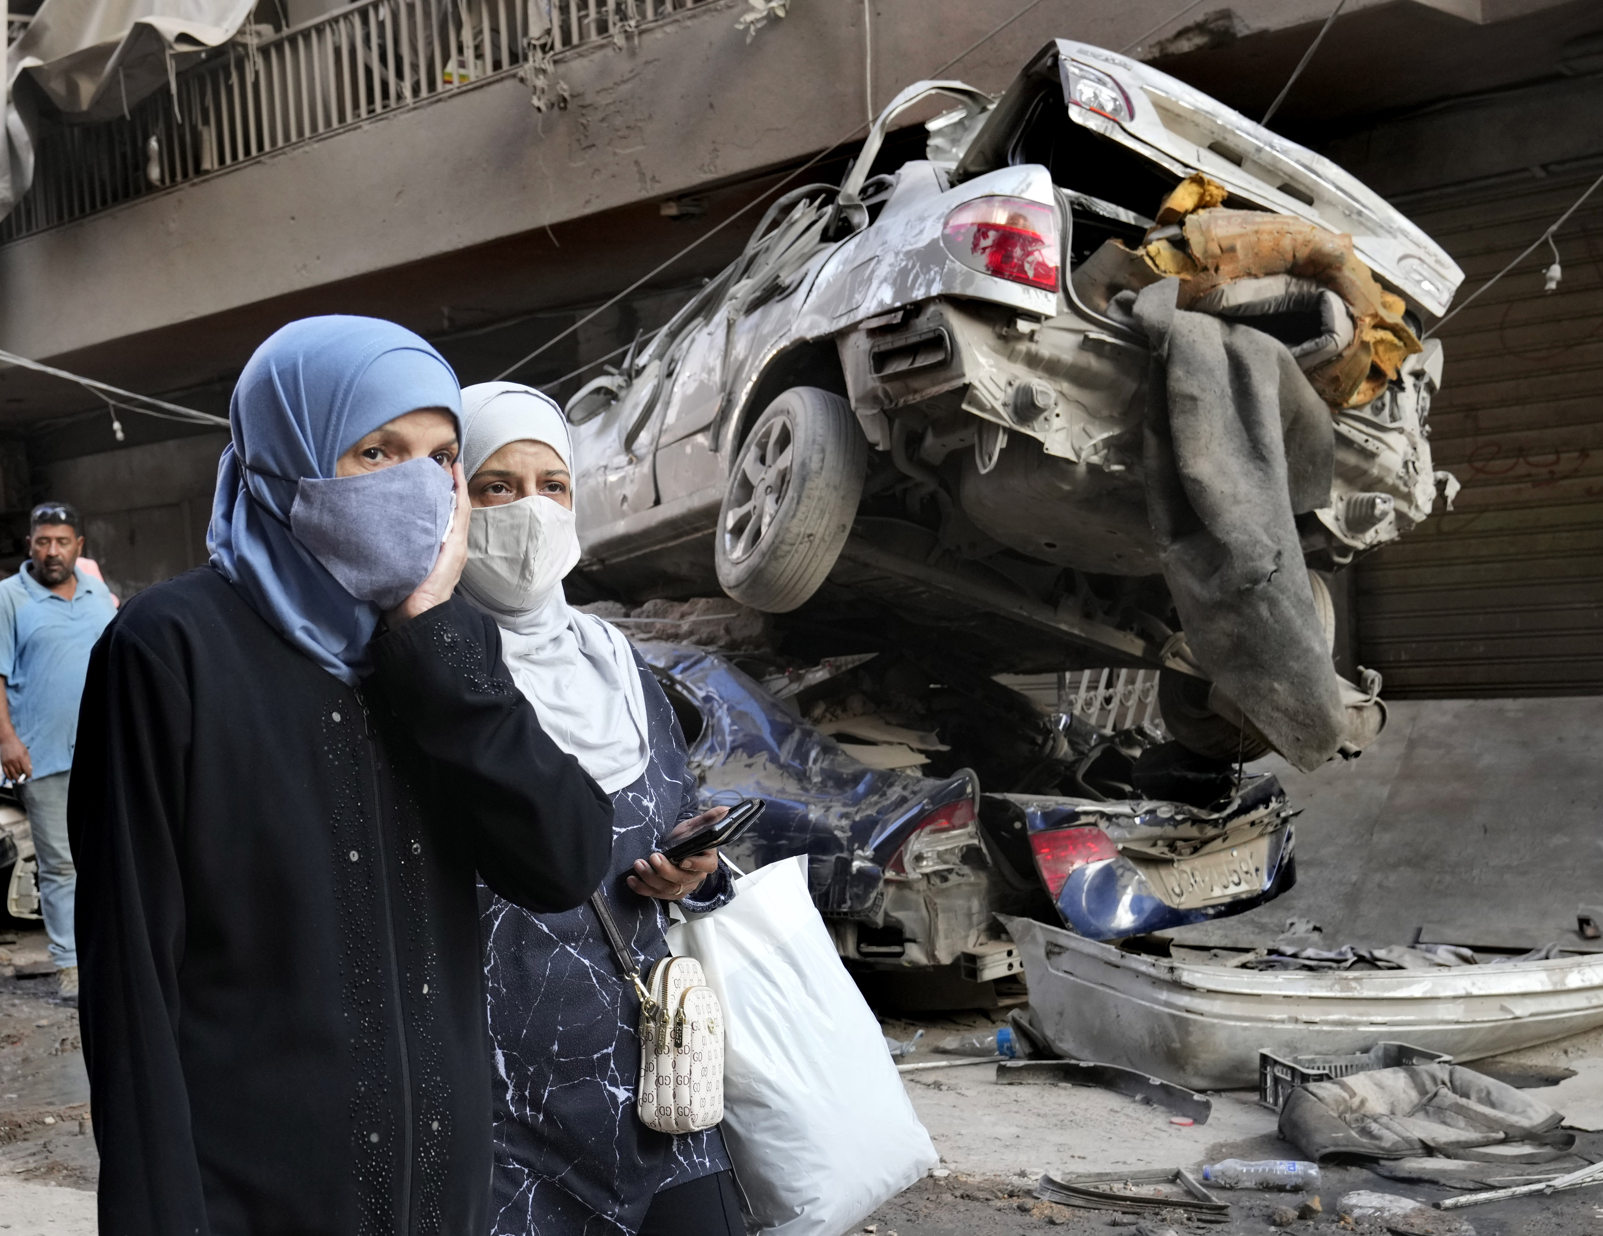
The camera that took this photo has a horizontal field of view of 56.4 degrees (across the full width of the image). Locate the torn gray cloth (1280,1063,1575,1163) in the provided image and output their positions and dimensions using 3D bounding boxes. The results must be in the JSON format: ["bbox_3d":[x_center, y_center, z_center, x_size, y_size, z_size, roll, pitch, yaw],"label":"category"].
[{"bbox_3d":[1.394,1.105,3.330,0.580,0.150,0.380,-4,1,6],"label":"torn gray cloth"}]

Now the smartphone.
[{"bbox_3d":[-0.088,0.207,1.450,0.077,0.014,0.155,-30,-2,7],"label":"smartphone"}]

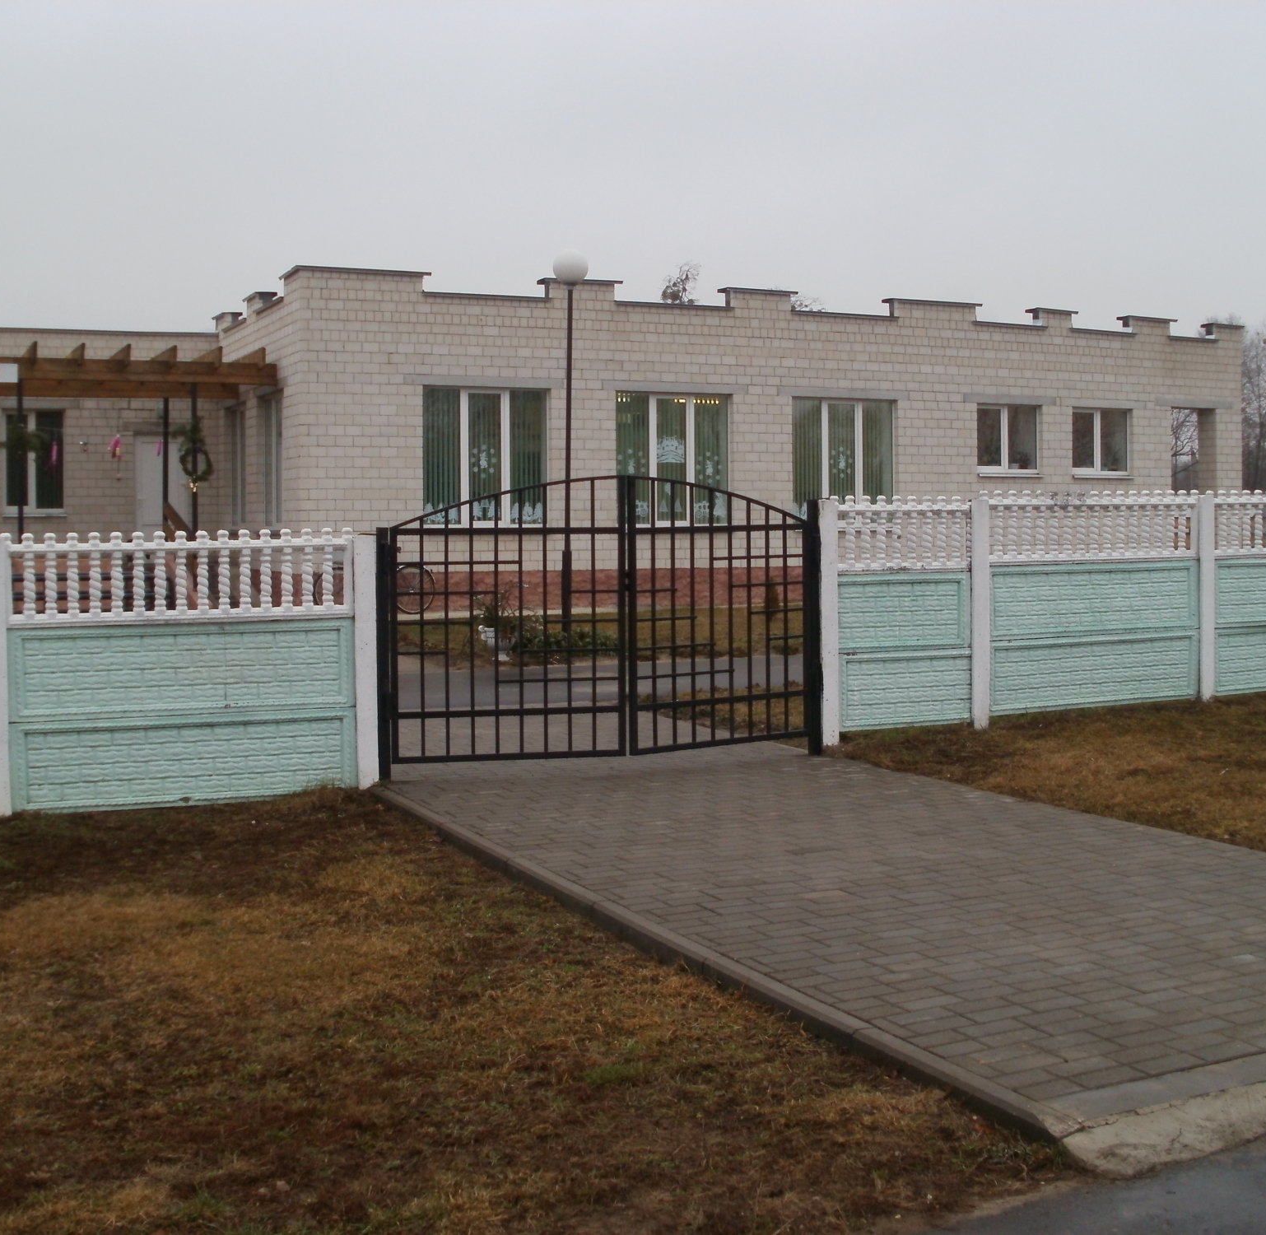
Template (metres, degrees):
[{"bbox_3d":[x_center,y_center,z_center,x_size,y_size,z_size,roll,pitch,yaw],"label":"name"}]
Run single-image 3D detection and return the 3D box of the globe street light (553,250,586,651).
[{"bbox_3d":[-0.735,-1.965,19.700,0.400,4.500,0.400,0,1,0],"label":"globe street light"}]

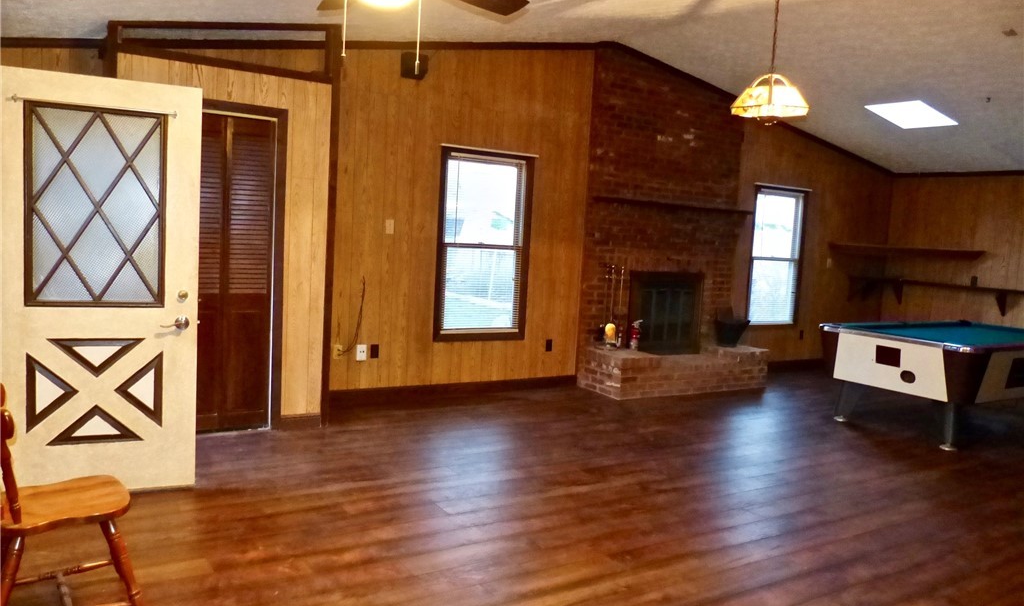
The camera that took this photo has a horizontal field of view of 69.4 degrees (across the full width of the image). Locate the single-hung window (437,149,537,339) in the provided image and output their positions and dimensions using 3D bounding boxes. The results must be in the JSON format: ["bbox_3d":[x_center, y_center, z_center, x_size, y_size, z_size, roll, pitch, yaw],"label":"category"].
[{"bbox_3d":[-0.238,-0.485,6.428,0.925,1.641,0.100,0,6,-32],"label":"single-hung window"}]

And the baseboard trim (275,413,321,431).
[{"bbox_3d":[-1.462,0.815,5.097,0.293,0.096,0.020,0,6,-32],"label":"baseboard trim"}]

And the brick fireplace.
[{"bbox_3d":[1.714,-0.763,7.239,2.079,3.208,0.632,0,6,-32],"label":"brick fireplace"}]

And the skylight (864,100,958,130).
[{"bbox_3d":[3.966,-1.879,7.341,0.744,0.070,0.545,11,0,-33],"label":"skylight"}]

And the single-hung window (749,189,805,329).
[{"bbox_3d":[3.019,-0.493,8.466,0.904,1.615,0.100,0,6,-32],"label":"single-hung window"}]

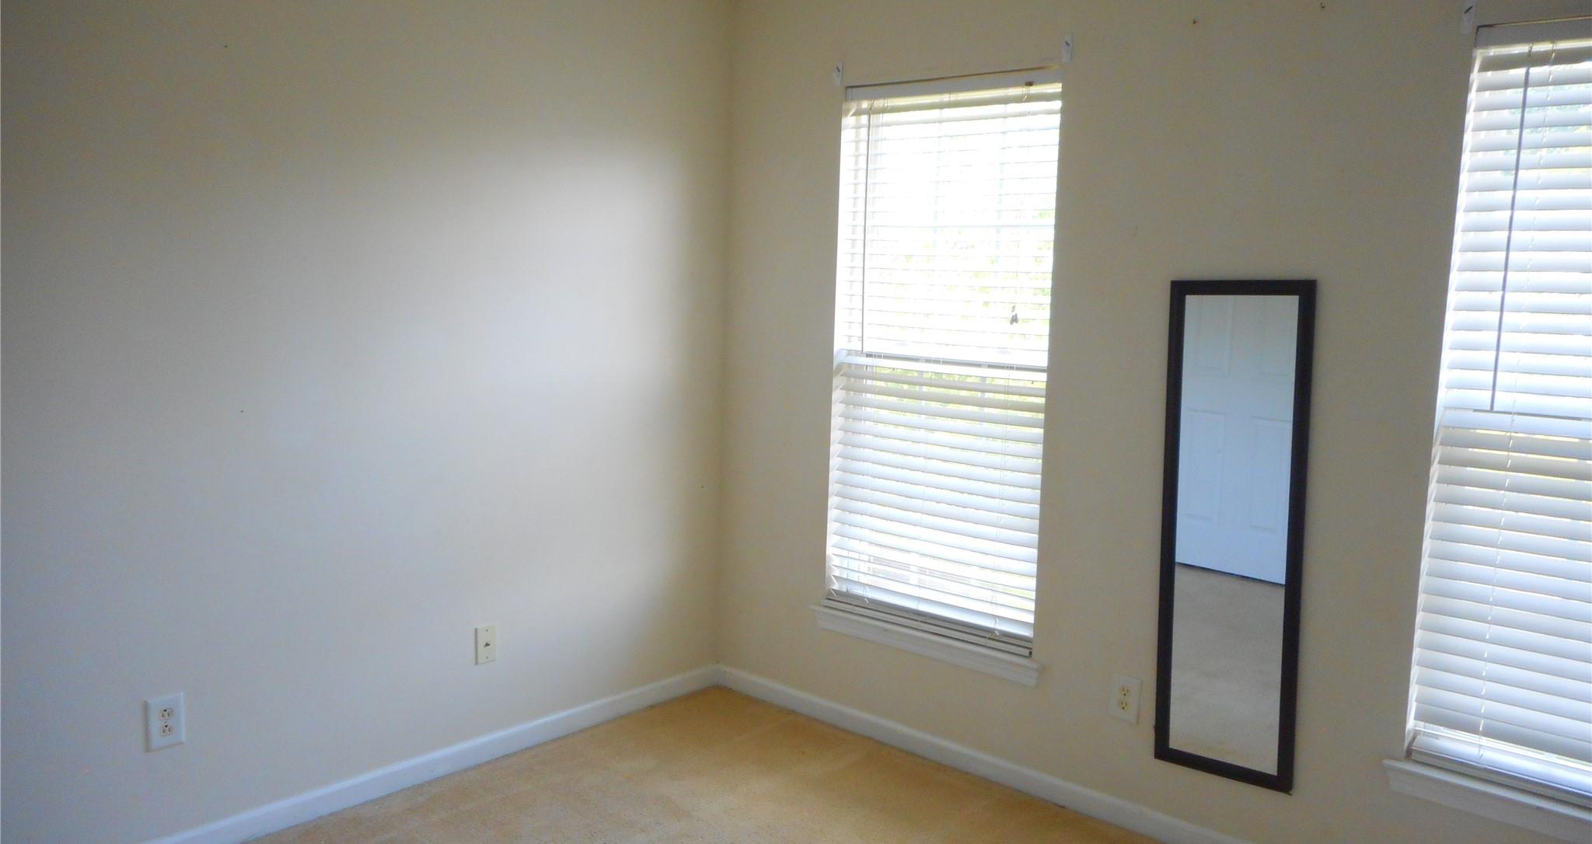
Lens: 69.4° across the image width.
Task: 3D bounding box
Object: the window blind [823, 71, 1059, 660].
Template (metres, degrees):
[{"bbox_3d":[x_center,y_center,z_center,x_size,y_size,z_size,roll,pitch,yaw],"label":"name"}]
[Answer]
[{"bbox_3d":[0.432,-0.178,3.493,0.760,1.668,0.060,8,9,41],"label":"window blind"}]

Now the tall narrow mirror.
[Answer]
[{"bbox_3d":[1.096,0.279,2.897,0.354,1.263,0.022,5,7,41],"label":"tall narrow mirror"}]

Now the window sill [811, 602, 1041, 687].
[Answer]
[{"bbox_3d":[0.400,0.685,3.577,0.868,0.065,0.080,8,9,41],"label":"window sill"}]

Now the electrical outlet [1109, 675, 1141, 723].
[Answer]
[{"bbox_3d":[0.891,0.754,3.126,0.079,0.124,0.012,8,9,41],"label":"electrical outlet"}]

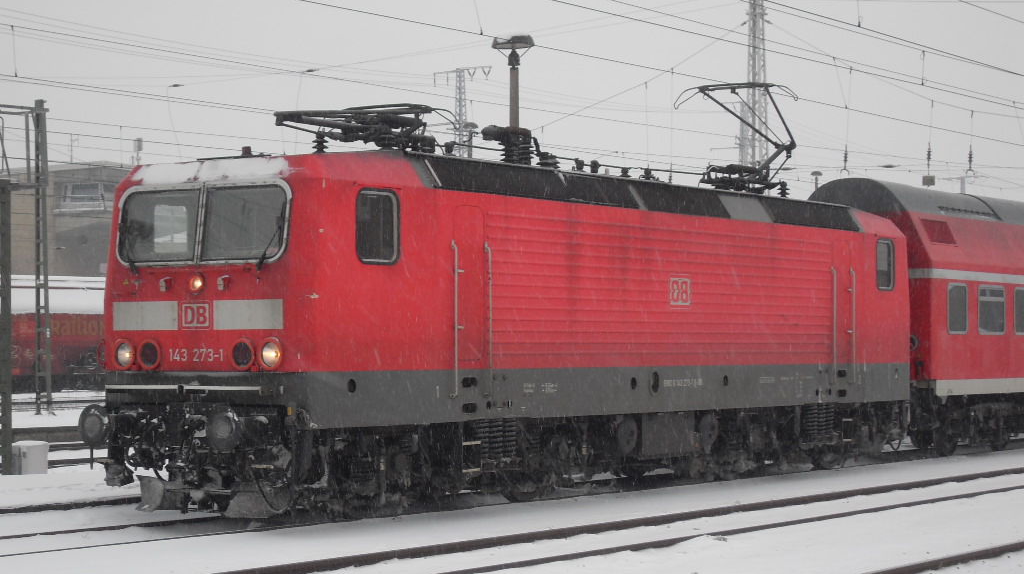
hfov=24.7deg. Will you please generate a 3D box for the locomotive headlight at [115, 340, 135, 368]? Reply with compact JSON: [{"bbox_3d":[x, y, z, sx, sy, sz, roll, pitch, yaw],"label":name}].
[{"bbox_3d":[-4.062,0.710,24.529,0.295,0.310,0.110,-1,-2,32],"label":"locomotive headlight"}]

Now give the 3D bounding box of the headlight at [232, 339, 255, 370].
[{"bbox_3d":[-2.719,0.684,23.691,0.295,0.310,0.110,-1,-2,32],"label":"headlight"}]

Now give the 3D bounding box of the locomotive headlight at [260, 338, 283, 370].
[{"bbox_3d":[-2.417,0.674,23.502,0.295,0.310,0.110,-1,-2,32],"label":"locomotive headlight"}]

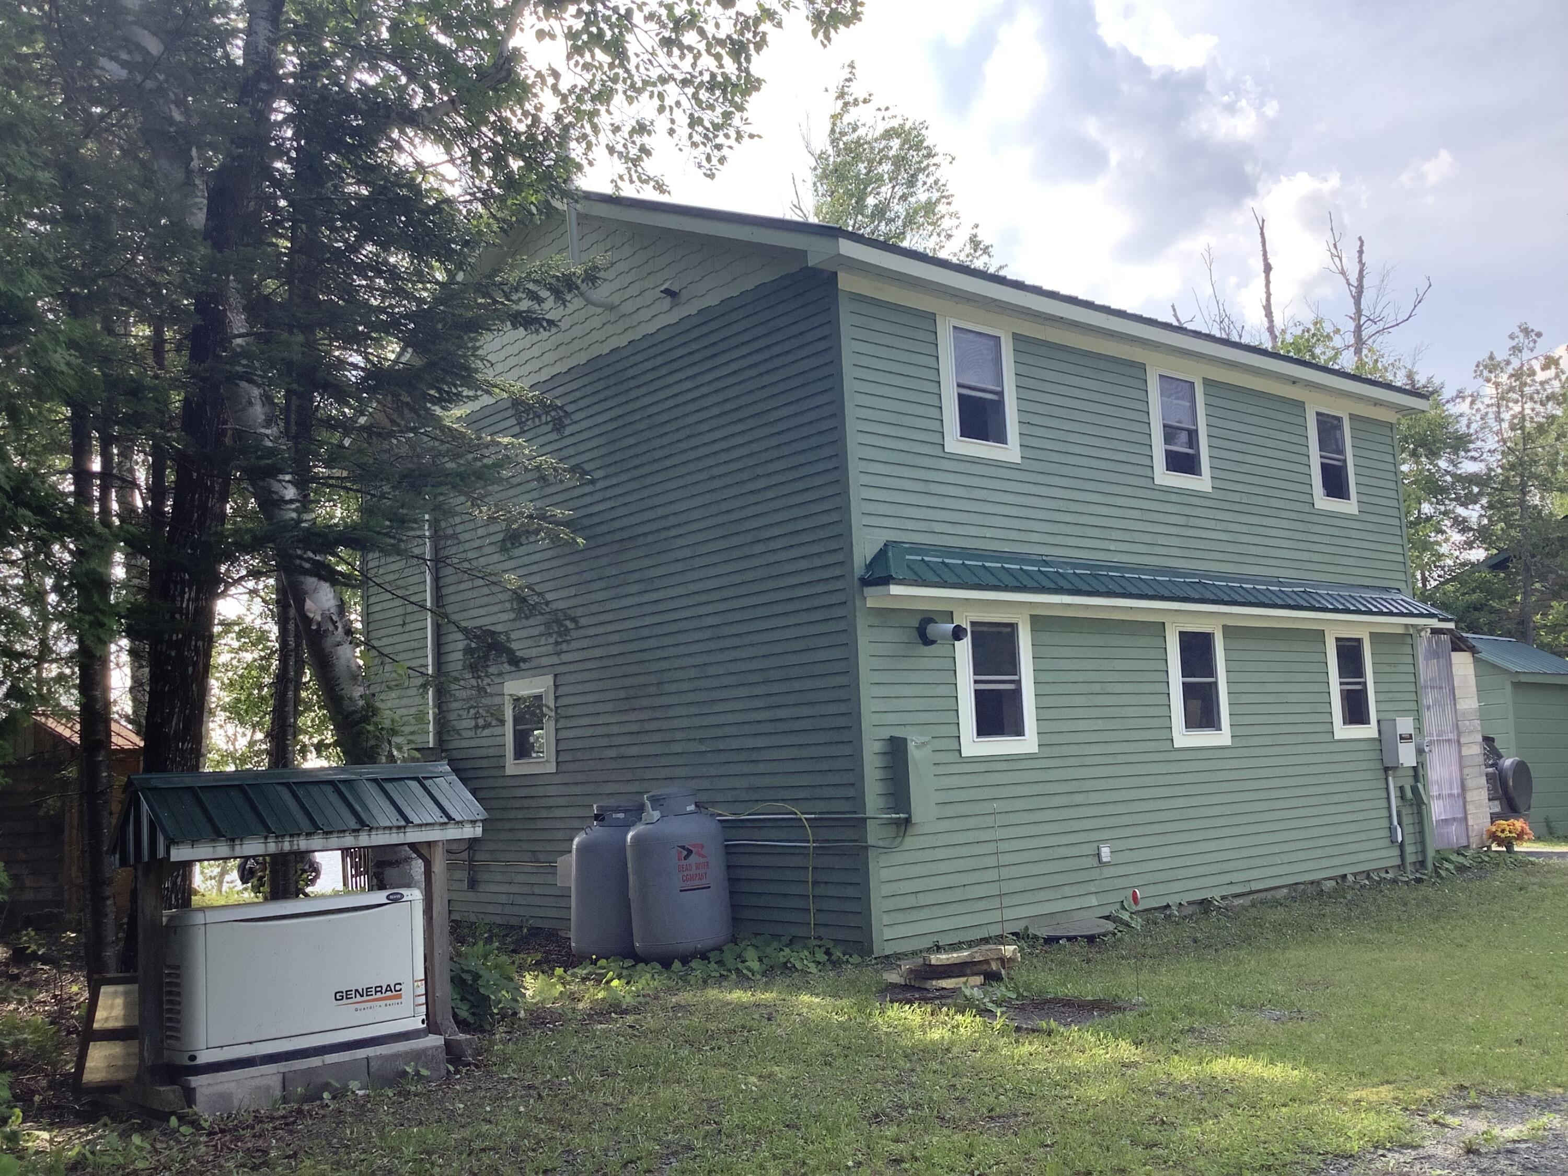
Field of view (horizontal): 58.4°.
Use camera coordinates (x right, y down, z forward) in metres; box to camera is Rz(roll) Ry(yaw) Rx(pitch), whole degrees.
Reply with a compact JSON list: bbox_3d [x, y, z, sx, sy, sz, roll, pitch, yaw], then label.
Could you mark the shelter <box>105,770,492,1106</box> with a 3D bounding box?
[{"bbox_3d":[-2.446,1.678,7.118,1.570,1.510,1.000,3,-9,-39],"label":"shelter"}]

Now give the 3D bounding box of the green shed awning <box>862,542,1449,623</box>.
[{"bbox_3d":[3.957,0.030,13.072,8.700,0.450,0.340,3,-9,-40],"label":"green shed awning"}]

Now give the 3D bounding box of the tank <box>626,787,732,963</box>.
[{"bbox_3d":[-0.843,2.222,10.991,0.762,1.320,0.762,-3,-7,0],"label":"tank"}]

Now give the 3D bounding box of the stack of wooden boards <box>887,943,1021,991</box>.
[{"bbox_3d":[1.116,2.577,9.581,0.840,0.220,0.380,-1,-7,-14],"label":"stack of wooden boards"}]

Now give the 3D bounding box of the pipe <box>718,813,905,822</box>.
[{"bbox_3d":[0.119,1.742,10.626,0.035,0.035,2.200,3,-9,-40],"label":"pipe"}]

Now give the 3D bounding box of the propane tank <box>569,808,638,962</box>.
[{"bbox_3d":[-1.349,2.396,11.581,0.762,1.250,0.762,-3,-7,0],"label":"propane tank"}]

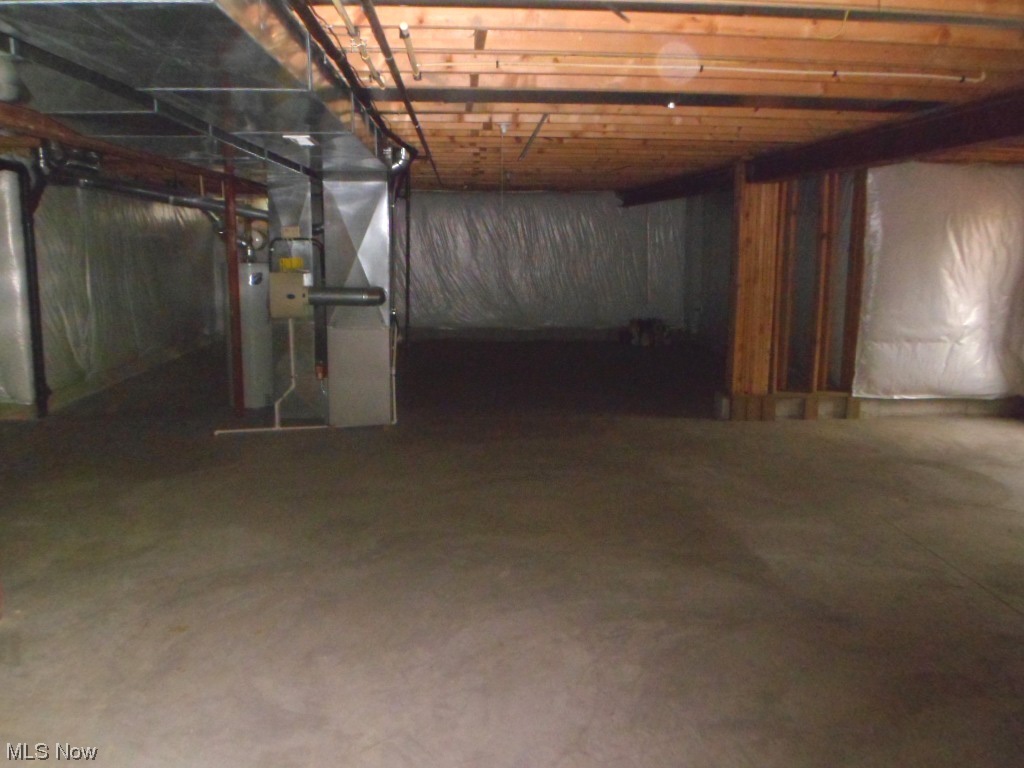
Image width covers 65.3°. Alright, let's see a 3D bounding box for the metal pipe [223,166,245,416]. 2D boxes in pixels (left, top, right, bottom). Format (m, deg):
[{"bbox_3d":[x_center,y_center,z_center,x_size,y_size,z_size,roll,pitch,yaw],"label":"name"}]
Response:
[{"bbox_3d":[-2.585,-0.830,7.457,0.090,2.270,0.090,0,10,-4],"label":"metal pipe"}]

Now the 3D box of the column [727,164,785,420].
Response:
[{"bbox_3d":[2.323,-0.858,7.587,0.380,2.400,0.150,0,10,-4],"label":"column"}]

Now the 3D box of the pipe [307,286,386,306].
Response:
[{"bbox_3d":[-1.421,-0.750,6.857,0.680,0.160,0.180,0,10,-4],"label":"pipe"}]

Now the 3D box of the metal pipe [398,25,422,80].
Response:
[{"bbox_3d":[-0.433,-1.417,3.463,0.030,0.035,1.020,0,10,-4],"label":"metal pipe"}]

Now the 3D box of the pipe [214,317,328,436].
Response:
[{"bbox_3d":[-2.071,-0.065,6.845,0.950,0.990,0.100,-3,11,-19],"label":"pipe"}]

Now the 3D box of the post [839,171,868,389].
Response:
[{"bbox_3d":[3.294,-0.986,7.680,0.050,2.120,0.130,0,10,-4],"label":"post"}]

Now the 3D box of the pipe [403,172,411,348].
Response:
[{"bbox_3d":[-0.964,-1.179,7.411,0.035,1.600,0.035,0,10,-4],"label":"pipe"}]

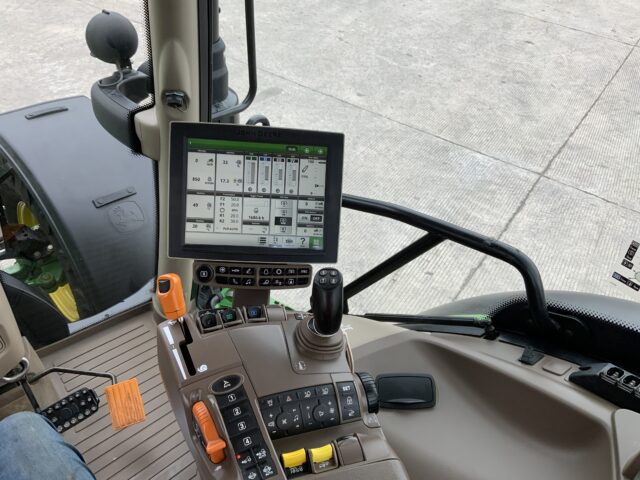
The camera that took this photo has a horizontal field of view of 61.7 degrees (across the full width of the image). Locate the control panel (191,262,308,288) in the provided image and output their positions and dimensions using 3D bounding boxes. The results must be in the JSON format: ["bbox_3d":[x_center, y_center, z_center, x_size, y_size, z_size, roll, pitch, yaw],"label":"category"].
[{"bbox_3d":[-0.105,0.055,0.853,0.182,0.041,0.030,2,4,-6],"label":"control panel"}]

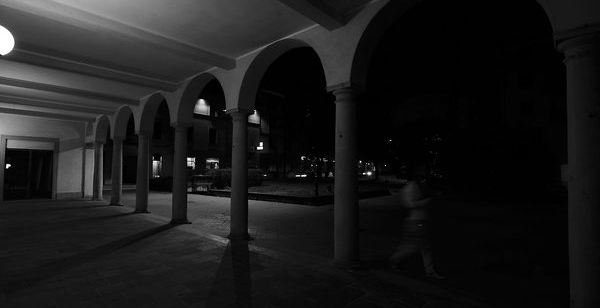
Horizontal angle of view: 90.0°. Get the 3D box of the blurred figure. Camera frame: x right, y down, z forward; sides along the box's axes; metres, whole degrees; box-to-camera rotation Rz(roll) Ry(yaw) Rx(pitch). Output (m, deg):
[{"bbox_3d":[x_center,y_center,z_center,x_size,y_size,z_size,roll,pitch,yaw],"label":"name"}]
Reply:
[{"bbox_3d":[1.799,1.005,4.640,0.780,1.699,0.550,-2,-4,34],"label":"blurred figure"}]

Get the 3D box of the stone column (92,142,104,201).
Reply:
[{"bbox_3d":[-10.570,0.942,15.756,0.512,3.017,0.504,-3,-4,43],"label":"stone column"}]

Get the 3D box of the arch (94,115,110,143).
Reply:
[{"bbox_3d":[-9.439,-1.253,14.813,2.577,1.266,0.492,-3,-4,43],"label":"arch"}]

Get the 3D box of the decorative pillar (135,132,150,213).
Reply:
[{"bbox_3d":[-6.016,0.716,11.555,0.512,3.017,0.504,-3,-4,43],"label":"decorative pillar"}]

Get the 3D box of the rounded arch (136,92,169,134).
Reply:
[{"bbox_3d":[-4.884,-1.479,10.612,2.577,1.266,0.492,-3,-4,43],"label":"rounded arch"}]

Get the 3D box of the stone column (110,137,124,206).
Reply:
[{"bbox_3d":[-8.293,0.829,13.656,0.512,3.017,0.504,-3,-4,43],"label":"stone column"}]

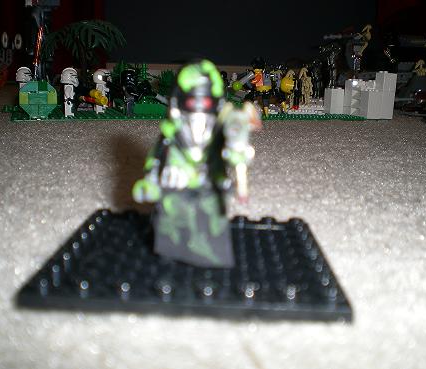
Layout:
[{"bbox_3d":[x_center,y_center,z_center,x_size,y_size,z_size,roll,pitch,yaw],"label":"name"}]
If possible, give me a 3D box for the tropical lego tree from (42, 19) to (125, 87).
[{"bbox_3d":[-0.134,-0.123,0.565,0.085,0.095,0.085,-2,12,-17],"label":"tropical lego tree"}]

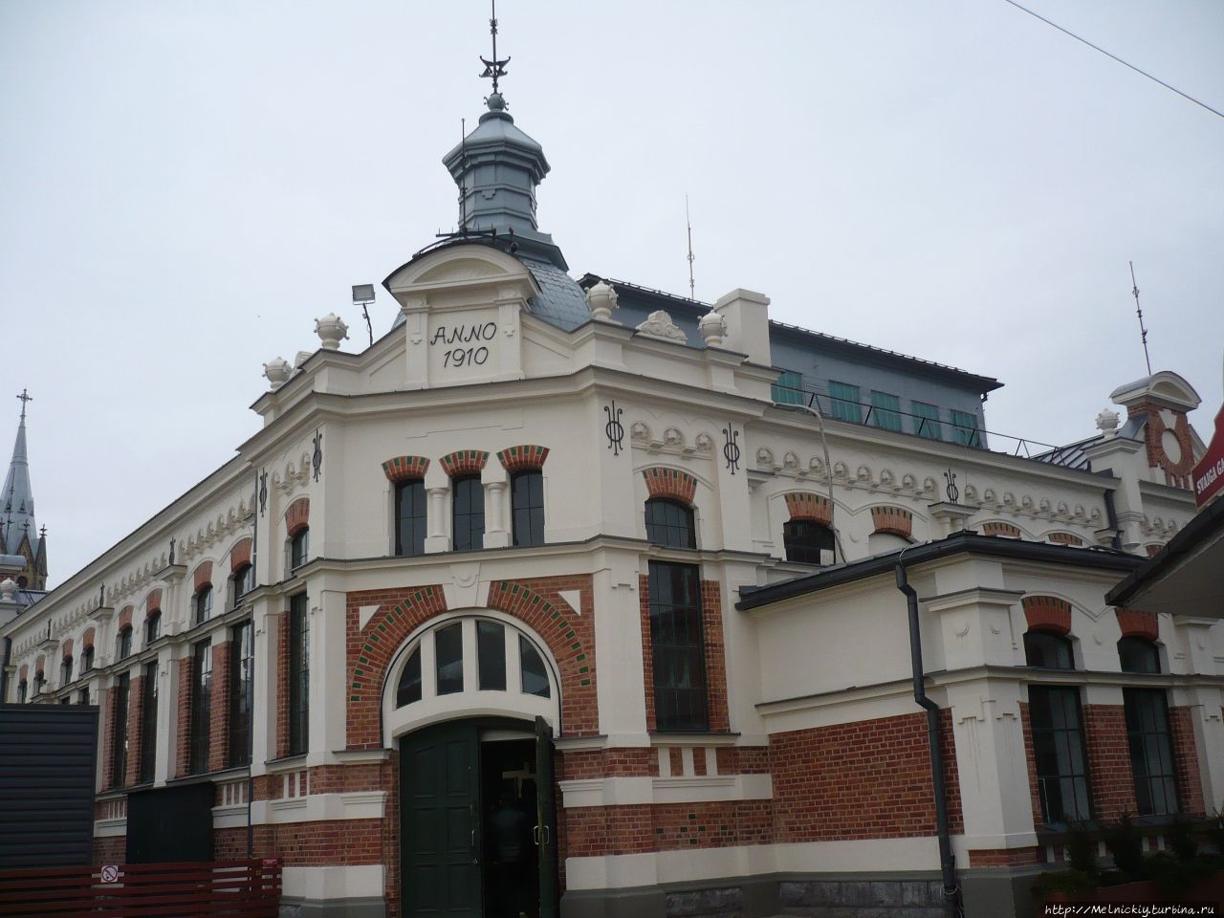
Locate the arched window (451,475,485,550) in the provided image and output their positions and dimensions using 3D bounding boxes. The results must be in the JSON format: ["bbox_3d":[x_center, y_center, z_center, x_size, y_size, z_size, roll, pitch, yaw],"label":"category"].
[{"bbox_3d":[-1.953,0.747,16.888,0.500,1.120,0.150,-5,-16,8],"label":"arched window"}]

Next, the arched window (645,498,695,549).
[{"bbox_3d":[0.778,0.876,17.241,0.950,0.780,0.160,9,-20,-35],"label":"arched window"}]

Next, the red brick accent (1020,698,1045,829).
[{"bbox_3d":[4.969,3.681,14.870,0.180,1.470,0.150,10,-21,-38],"label":"red brick accent"}]

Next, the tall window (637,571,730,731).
[{"bbox_3d":[0.873,2.574,16.279,1.387,2.017,0.250,9,-20,-35],"label":"tall window"}]

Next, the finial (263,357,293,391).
[{"bbox_3d":[-5.384,-1.296,19.954,0.510,0.720,0.510,9,-20,-35],"label":"finial"}]

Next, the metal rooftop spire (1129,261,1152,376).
[{"bbox_3d":[12.049,-3.216,28.256,0.140,2.927,0.140,10,-21,-38],"label":"metal rooftop spire"}]

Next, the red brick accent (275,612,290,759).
[{"bbox_3d":[-4.670,3.235,17.701,0.140,2.070,0.330,9,-20,-35],"label":"red brick accent"}]

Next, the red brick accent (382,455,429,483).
[{"bbox_3d":[-2.785,0.143,16.895,0.669,0.340,0.160,-5,-16,8],"label":"red brick accent"}]

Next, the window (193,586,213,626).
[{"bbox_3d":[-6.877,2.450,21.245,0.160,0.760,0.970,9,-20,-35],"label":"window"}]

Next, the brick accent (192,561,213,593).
[{"bbox_3d":[-7.149,2.090,21.865,0.160,0.500,0.980,9,-20,-35],"label":"brick accent"}]

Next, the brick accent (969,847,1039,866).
[{"bbox_3d":[4.479,4.536,14.122,0.536,0.192,0.536,9,-20,-35],"label":"brick accent"}]

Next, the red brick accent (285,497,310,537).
[{"bbox_3d":[-4.509,0.828,18.199,0.223,0.405,1.012,9,-20,-35],"label":"red brick accent"}]

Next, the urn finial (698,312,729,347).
[{"bbox_3d":[1.564,-1.945,18.980,0.460,0.640,0.460,-3,-16,-1],"label":"urn finial"}]

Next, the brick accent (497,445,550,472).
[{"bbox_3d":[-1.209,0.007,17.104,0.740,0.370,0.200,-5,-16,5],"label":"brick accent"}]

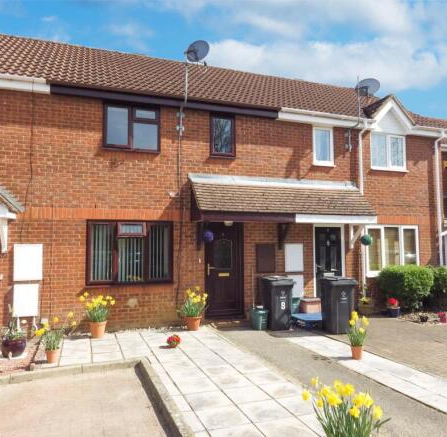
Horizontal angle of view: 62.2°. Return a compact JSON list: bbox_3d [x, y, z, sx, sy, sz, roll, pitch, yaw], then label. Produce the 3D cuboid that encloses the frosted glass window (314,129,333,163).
[{"bbox_3d":[2.489,-1.793,9.232,0.521,0.910,0.070,1,-4,-19],"label":"frosted glass window"}]

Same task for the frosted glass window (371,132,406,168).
[{"bbox_3d":[4.402,-1.763,9.879,1.160,0.990,0.100,1,-4,-19],"label":"frosted glass window"}]

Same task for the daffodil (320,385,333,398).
[{"bbox_3d":[0.723,1.214,2.600,0.070,0.088,0.078,4,-6,-45],"label":"daffodil"}]

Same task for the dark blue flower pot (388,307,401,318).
[{"bbox_3d":[3.946,2.154,8.566,0.273,0.250,0.273,0,-3,0],"label":"dark blue flower pot"}]

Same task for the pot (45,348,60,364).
[{"bbox_3d":[-2.507,2.002,5.432,0.225,0.225,0.225,1,-4,-19],"label":"pot"}]

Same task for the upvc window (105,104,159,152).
[{"bbox_3d":[-1.909,-1.906,7.774,1.167,1.012,0.100,1,-4,-17],"label":"upvc window"}]

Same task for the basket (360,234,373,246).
[{"bbox_3d":[3.338,0.512,8.627,0.260,0.260,0.260,1,-4,-19],"label":"basket"}]

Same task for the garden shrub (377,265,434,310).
[{"bbox_3d":[4.447,1.733,9.086,1.000,1.170,0.920,1,-4,-19],"label":"garden shrub"}]

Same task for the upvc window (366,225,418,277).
[{"bbox_3d":[4.353,0.825,9.490,1.673,1.317,0.100,1,-4,-17],"label":"upvc window"}]

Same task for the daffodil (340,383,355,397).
[{"bbox_3d":[0.870,1.207,2.600,0.086,0.088,0.072,-4,-6,40],"label":"daffodil"}]

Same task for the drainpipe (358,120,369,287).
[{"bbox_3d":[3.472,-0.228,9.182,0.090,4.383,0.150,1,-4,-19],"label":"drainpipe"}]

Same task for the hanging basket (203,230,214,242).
[{"bbox_3d":[-0.298,0.358,7.364,0.225,0.225,0.225,0,-3,0],"label":"hanging basket"}]

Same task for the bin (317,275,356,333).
[{"bbox_3d":[2.277,1.748,7.443,0.530,1.050,0.700,1,-4,-9],"label":"bin"}]

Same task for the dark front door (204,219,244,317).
[{"bbox_3d":[0.013,1.143,8.211,0.920,2.120,0.100,1,-4,-19],"label":"dark front door"}]

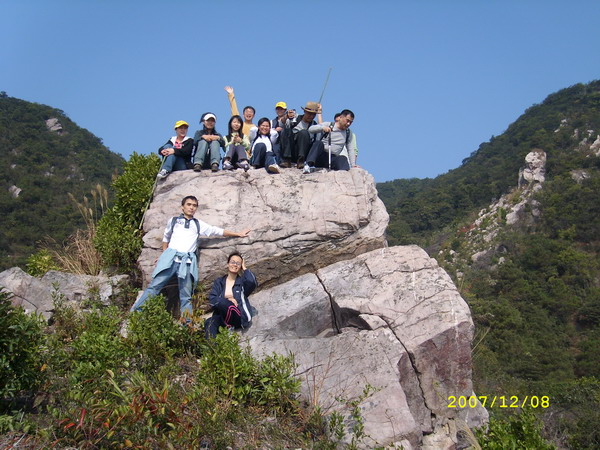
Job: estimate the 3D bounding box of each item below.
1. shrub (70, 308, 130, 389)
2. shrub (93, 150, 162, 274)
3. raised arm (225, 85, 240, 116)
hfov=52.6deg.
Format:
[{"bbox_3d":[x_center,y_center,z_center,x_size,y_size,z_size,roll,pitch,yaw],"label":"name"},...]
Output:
[{"bbox_3d":[-2.126,1.292,6.400,0.640,0.850,0.620,0,-5,0],"label":"shrub"},{"bbox_3d":[-2.445,-0.163,8.600,0.980,1.720,0.950,0,-5,0],"label":"shrub"},{"bbox_3d":[-0.994,-1.832,9.000,0.160,0.530,0.140,-12,-3,-1],"label":"raised arm"}]

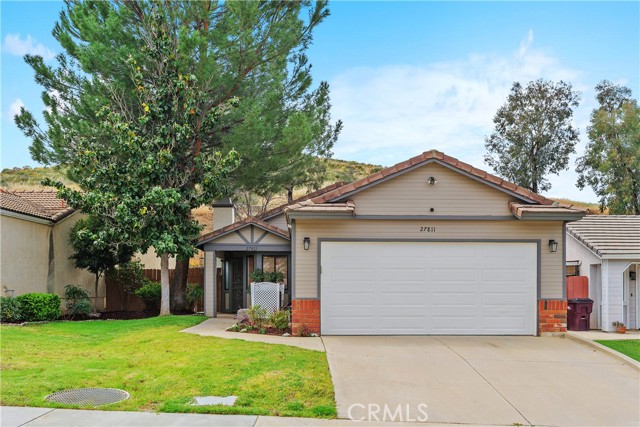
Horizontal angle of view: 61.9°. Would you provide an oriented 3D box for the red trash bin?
[{"bbox_3d":[8.050,3.160,16.600,0.640,1.030,0.740,0,-3,0],"label":"red trash bin"}]

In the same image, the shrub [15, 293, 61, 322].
[{"bbox_3d":[-7.450,2.470,14.000,1.130,0.800,0.880,0,-3,0],"label":"shrub"}]

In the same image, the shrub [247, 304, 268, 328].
[{"bbox_3d":[-1.560,2.560,13.250,0.560,0.620,0.550,0,-3,0],"label":"shrub"}]

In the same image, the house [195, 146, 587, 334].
[{"bbox_3d":[0.660,0.880,17.900,9.900,4.400,13.000,0,-3,-2],"label":"house"}]

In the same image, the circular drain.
[{"bbox_3d":[-3.350,2.650,7.650,1.100,0.050,1.100,0,-3,0],"label":"circular drain"}]

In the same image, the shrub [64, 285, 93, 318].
[{"bbox_3d":[-6.650,2.420,14.700,0.740,0.930,0.720,0,-3,0],"label":"shrub"}]

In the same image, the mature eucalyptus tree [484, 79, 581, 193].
[{"bbox_3d":[13.600,-3.400,34.000,6.300,10.400,6.000,0,-3,0],"label":"mature eucalyptus tree"}]

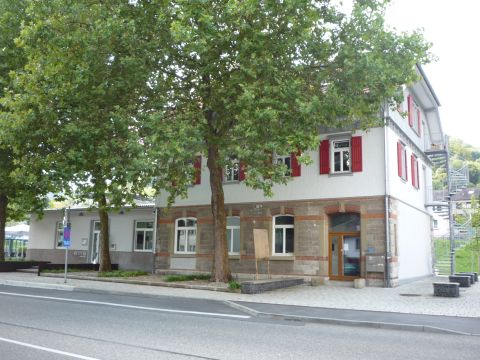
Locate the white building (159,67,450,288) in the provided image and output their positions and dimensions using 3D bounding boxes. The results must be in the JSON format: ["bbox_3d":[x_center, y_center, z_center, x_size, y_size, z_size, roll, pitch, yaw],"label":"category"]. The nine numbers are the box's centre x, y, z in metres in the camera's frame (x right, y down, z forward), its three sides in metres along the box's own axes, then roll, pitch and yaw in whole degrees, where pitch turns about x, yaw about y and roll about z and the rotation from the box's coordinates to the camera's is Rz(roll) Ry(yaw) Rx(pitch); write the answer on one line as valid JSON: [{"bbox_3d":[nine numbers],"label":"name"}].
[{"bbox_3d":[4.053,-0.356,28.783,14.742,12.960,11.745,-5,-11,33],"label":"white building"}]

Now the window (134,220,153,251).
[{"bbox_3d":[-6.066,3.555,28.273,1.669,1.901,0.160,-5,-11,33],"label":"window"}]

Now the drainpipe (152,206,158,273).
[{"bbox_3d":[-5.213,3.717,27.445,0.130,4.109,0.130,-5,-11,33],"label":"drainpipe"}]

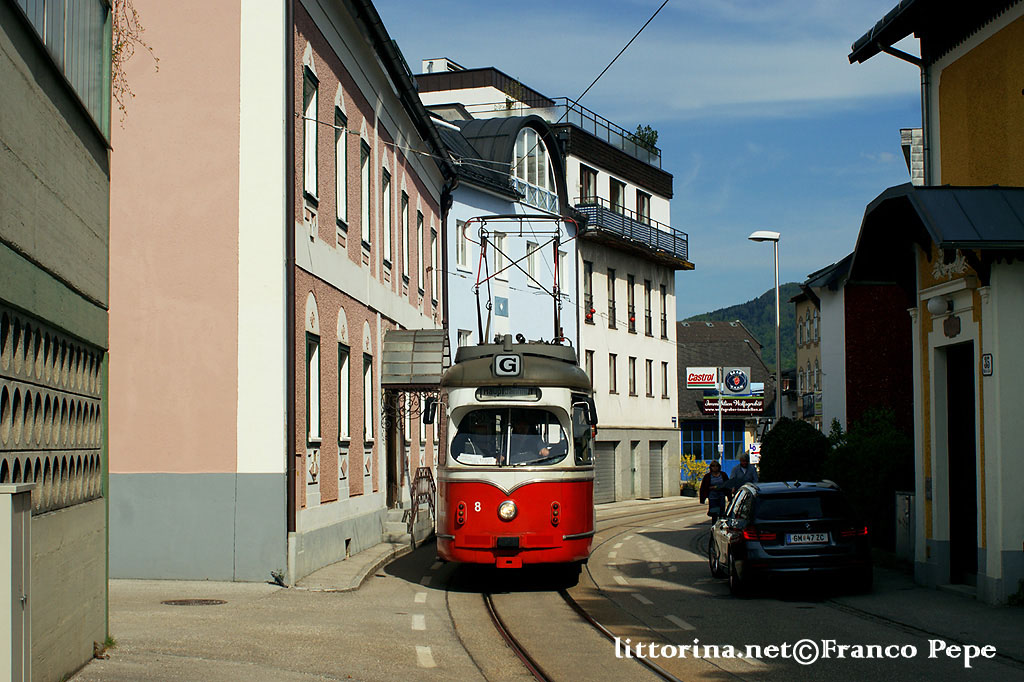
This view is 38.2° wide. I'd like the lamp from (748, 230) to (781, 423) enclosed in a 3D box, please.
[{"bbox_3d":[6.175,0.914,36.022,0.800,7.150,0.300,-1,-4,11],"label":"lamp"}]

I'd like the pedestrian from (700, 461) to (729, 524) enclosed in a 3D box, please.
[{"bbox_3d":[4.017,3.212,29.345,0.560,1.660,0.360,-1,-4,7],"label":"pedestrian"}]

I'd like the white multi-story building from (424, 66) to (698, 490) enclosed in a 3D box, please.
[{"bbox_3d":[0.134,-2.037,54.976,10.600,15.800,11.200,-2,-4,25],"label":"white multi-story building"}]

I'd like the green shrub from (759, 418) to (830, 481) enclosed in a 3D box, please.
[{"bbox_3d":[5.710,2.814,29.873,1.500,2.500,1.500,0,-4,0],"label":"green shrub"}]

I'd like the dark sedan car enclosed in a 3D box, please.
[{"bbox_3d":[3.778,2.694,20.486,1.840,1.450,4.620,-1,-4,3],"label":"dark sedan car"}]

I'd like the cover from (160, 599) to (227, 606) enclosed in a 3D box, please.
[{"bbox_3d":[-3.952,3.252,18.376,0.800,0.040,0.800,0,-4,0],"label":"cover"}]

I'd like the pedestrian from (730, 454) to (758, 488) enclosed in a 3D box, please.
[{"bbox_3d":[4.673,3.158,29.649,0.580,1.800,0.360,-1,-4,9],"label":"pedestrian"}]

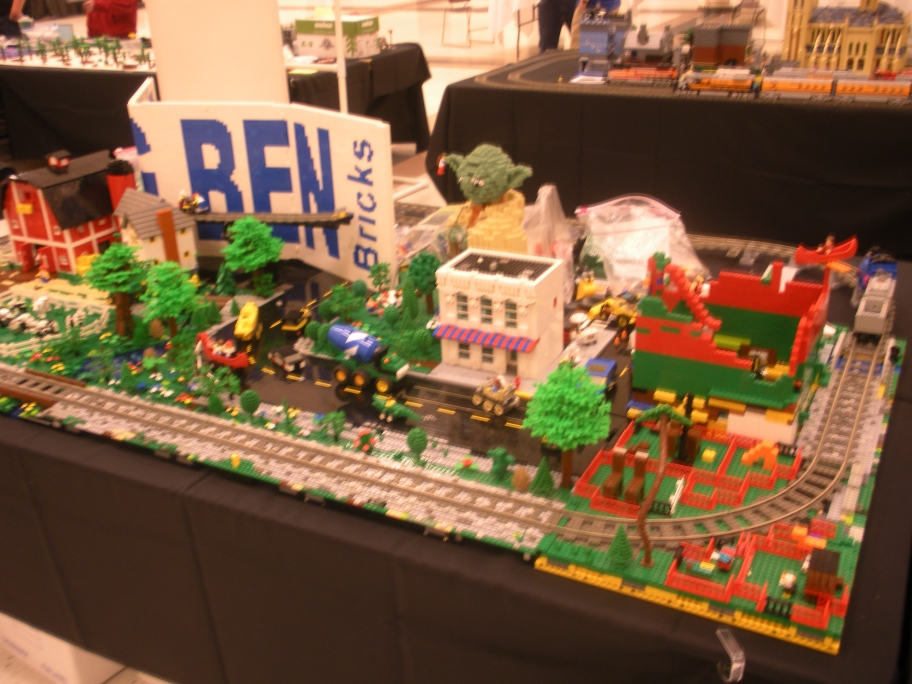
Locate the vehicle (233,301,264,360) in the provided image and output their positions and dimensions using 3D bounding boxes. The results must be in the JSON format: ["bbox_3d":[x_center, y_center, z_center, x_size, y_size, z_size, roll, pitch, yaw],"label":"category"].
[{"bbox_3d":[-0.420,-0.029,1.932,0.044,0.054,0.125,-3,24,-1],"label":"vehicle"}]

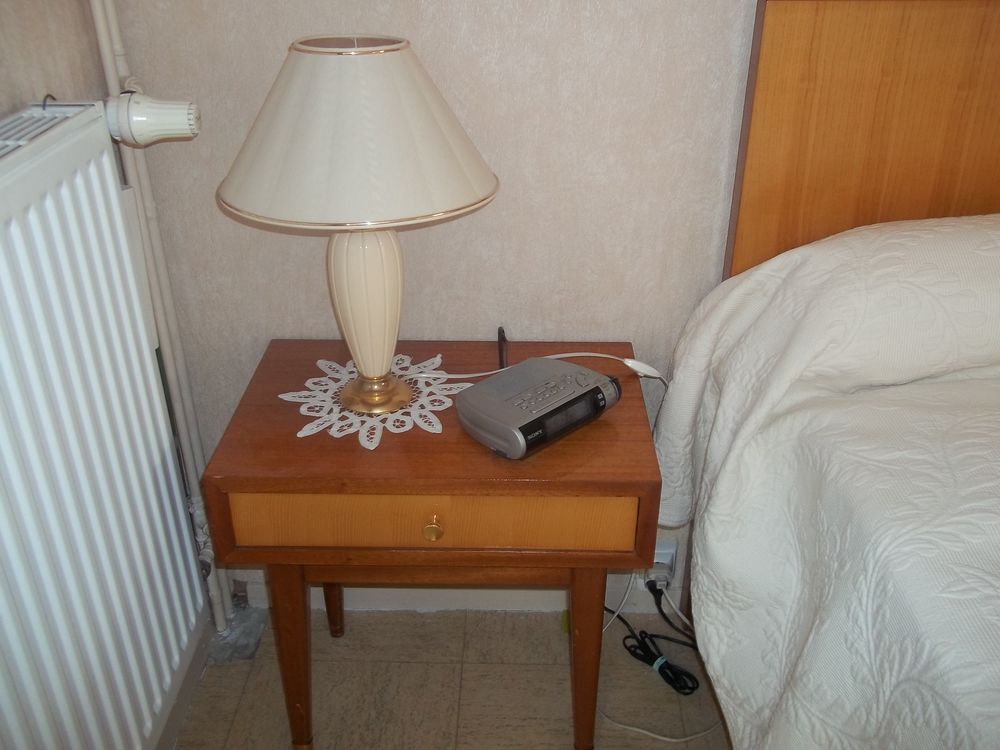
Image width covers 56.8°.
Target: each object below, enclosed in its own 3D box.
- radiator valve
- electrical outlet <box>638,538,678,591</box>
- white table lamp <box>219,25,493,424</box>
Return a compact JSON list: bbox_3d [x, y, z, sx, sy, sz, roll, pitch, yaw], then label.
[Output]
[{"bbox_3d":[-0.321,-0.236,0.851,0.092,0.049,0.049,0,30,1],"label":"radiator valve"},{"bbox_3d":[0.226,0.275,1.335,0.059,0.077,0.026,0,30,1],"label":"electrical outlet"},{"bbox_3d":[-0.139,-0.141,0.958,0.277,0.381,0.277,0,30,1],"label":"white table lamp"}]

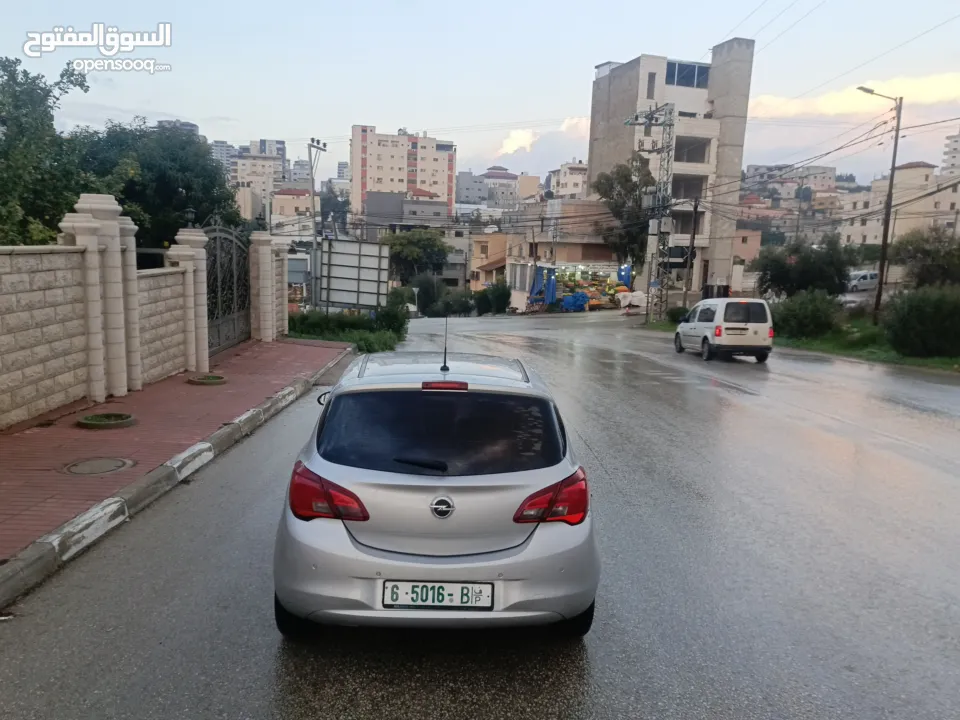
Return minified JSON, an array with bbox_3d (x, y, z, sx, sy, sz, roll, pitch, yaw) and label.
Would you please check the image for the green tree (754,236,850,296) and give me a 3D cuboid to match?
[{"bbox_3d":[20.899,-6.040,43.000,6.200,4.200,5.000,7,10,26],"label":"green tree"}]

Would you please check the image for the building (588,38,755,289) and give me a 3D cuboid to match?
[{"bbox_3d":[16.825,-17.369,61.926,9.064,21.134,11.685,-1,9,-19],"label":"building"}]

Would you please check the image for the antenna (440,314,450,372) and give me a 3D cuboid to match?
[{"bbox_3d":[-0.189,-0.099,3.750,0.050,0.380,0.050,2,36,-1],"label":"antenna"}]

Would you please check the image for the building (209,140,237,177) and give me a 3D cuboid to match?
[{"bbox_3d":[-219.266,-166.104,567.519,23.558,37.290,22.000,-1,9,-18],"label":"building"}]

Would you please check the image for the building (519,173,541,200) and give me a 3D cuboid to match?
[{"bbox_3d":[14.907,-52.868,205.428,6.611,8.714,11.000,2,9,0],"label":"building"}]

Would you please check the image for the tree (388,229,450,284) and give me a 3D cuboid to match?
[{"bbox_3d":[-7.272,-12.139,80.000,7.700,7.300,7.200,2,9,0],"label":"tree"}]

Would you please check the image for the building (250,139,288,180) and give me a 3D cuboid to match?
[{"bbox_3d":[-128.186,-117.028,407.214,22.236,32.412,20.000,0,9,-12],"label":"building"}]

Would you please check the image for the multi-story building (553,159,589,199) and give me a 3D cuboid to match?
[{"bbox_3d":[25.414,-47.466,179.000,12.000,11.000,11.000,4,10,9],"label":"multi-story building"}]

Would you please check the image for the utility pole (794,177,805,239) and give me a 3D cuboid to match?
[{"bbox_3d":[38.024,-17.111,79.284,0.300,8.980,0.300,1,9,0],"label":"utility pole"}]

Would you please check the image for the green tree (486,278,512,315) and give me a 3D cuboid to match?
[{"bbox_3d":[1.469,-4.566,48.296,1.900,2.679,1.900,2,9,0],"label":"green tree"}]

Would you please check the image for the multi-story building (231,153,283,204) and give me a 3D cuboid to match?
[{"bbox_3d":[-102.044,-81.025,306.757,23.438,25.690,18.000,0,9,-12],"label":"multi-story building"}]

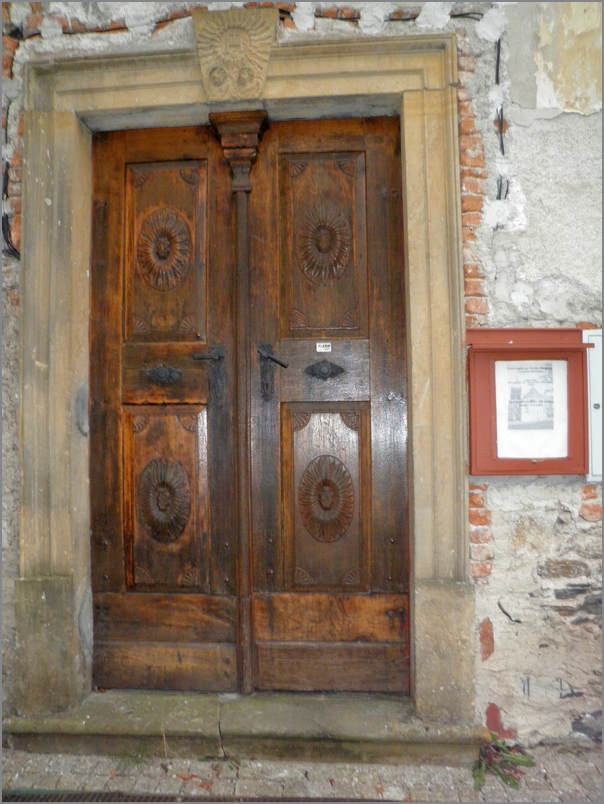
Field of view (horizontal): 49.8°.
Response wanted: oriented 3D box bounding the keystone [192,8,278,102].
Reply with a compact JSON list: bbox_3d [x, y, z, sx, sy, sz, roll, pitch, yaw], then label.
[{"bbox_3d":[-0.272,-1.463,2.826,0.367,0.370,0.166,-1,-2,5],"label":"keystone"}]

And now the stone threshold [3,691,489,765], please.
[{"bbox_3d":[-0.237,1.346,2.729,1.926,0.131,0.370,-1,-2,5],"label":"stone threshold"}]

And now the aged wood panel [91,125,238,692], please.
[{"bbox_3d":[-0.633,0.013,2.994,0.676,2.575,0.078,-1,-2,5],"label":"aged wood panel"}]

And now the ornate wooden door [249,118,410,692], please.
[{"bbox_3d":[0.114,0.001,2.933,0.696,2.575,0.078,-1,-2,5],"label":"ornate wooden door"}]

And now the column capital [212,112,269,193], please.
[{"bbox_3d":[-0.274,-1.120,2.953,0.258,0.338,0.136,-1,-2,5],"label":"column capital"}]

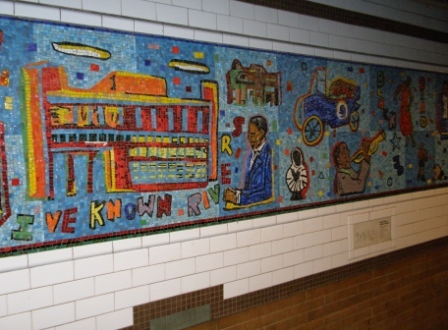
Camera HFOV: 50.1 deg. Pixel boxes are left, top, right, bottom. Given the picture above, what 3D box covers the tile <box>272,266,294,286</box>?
[{"bbox_3d":[0.299,0.562,2.442,0.152,0.075,0.010,-4,5,-38],"label":"tile"}]

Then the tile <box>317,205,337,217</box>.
[{"bbox_3d":[0.558,0.249,2.623,0.152,0.048,0.015,-3,4,-38],"label":"tile"}]

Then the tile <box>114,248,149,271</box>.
[{"bbox_3d":[-0.370,0.376,1.902,0.152,0.075,0.010,-4,5,-38],"label":"tile"}]

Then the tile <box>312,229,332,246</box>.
[{"bbox_3d":[0.534,0.392,2.606,0.152,0.076,0.010,-3,4,-38],"label":"tile"}]

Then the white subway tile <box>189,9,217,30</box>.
[{"bbox_3d":[-0.096,-0.627,2.066,0.152,0.076,0.010,-3,4,-38],"label":"white subway tile"}]

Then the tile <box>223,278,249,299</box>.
[{"bbox_3d":[0.057,0.574,2.245,0.152,0.075,0.010,-3,3,-38],"label":"tile"}]

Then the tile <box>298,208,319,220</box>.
[{"bbox_3d":[0.442,0.264,2.531,0.153,0.050,0.010,-3,3,-38],"label":"tile"}]

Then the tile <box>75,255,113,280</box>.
[{"bbox_3d":[-0.491,0.381,1.802,0.152,0.075,0.010,-3,3,-38],"label":"tile"}]

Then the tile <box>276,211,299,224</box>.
[{"bbox_3d":[0.321,0.270,2.428,0.152,0.045,0.012,-3,4,-38],"label":"tile"}]

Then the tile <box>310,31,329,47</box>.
[{"bbox_3d":[0.502,-0.667,2.540,0.150,0.075,0.010,-4,4,-38],"label":"tile"}]

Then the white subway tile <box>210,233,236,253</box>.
[{"bbox_3d":[-0.007,0.353,2.178,0.152,0.074,0.012,-3,4,-38],"label":"white subway tile"}]

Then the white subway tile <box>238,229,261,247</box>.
[{"bbox_3d":[0.112,0.340,2.262,0.150,0.075,0.010,-4,4,-38],"label":"white subway tile"}]

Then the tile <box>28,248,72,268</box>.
[{"bbox_3d":[-0.612,0.326,1.692,0.155,0.050,0.010,-3,3,-38],"label":"tile"}]

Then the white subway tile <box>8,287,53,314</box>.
[{"bbox_3d":[-0.672,0.470,1.668,0.152,0.075,0.010,-4,5,-38],"label":"white subway tile"}]

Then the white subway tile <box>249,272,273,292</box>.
[{"bbox_3d":[0.178,0.567,2.342,0.152,0.075,0.010,-3,3,-38],"label":"white subway tile"}]

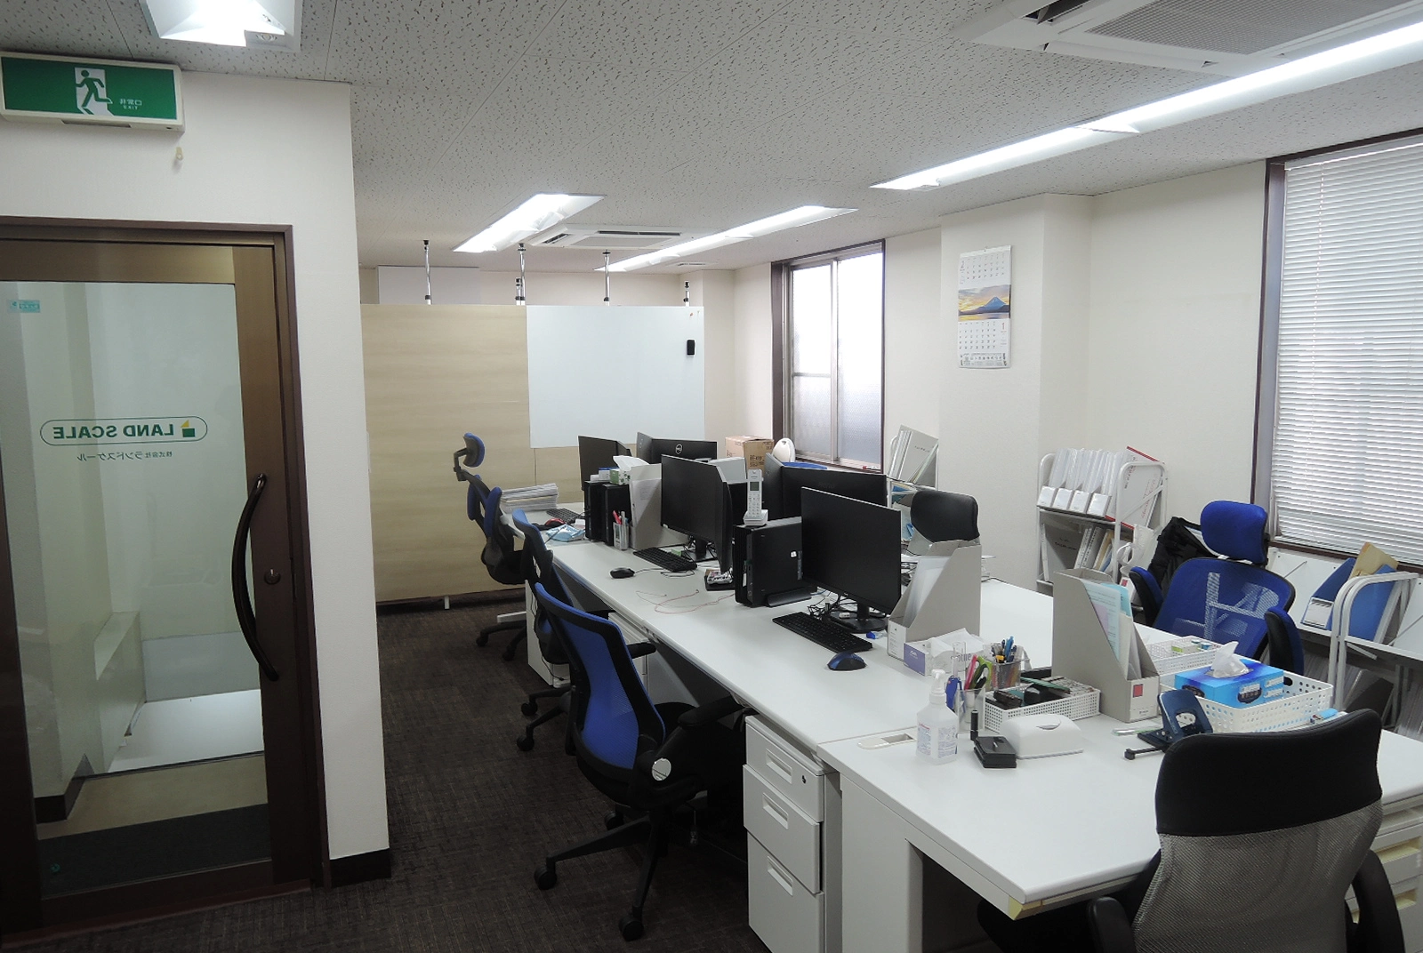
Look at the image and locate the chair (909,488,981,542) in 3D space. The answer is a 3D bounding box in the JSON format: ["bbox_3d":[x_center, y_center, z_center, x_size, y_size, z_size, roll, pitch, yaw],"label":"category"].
[{"bbox_3d":[0.877,0.575,4.492,0.620,0.980,0.610,-4,8,-29],"label":"chair"}]

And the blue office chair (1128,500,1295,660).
[{"bbox_3d":[1.643,0.624,3.309,0.650,1.070,0.650,-3,7,-20],"label":"blue office chair"}]

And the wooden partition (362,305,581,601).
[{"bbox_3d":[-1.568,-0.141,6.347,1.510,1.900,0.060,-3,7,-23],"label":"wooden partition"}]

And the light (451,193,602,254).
[{"bbox_3d":[-1.148,-1.479,5.766,0.295,0.080,2.540,-4,7,-23],"label":"light"}]

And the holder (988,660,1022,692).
[{"bbox_3d":[0.740,0.515,2.487,0.080,0.105,0.080,-4,7,-23],"label":"holder"}]

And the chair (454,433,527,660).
[{"bbox_3d":[-1.043,0.351,5.481,0.700,1.210,0.640,-3,7,-23],"label":"chair"}]

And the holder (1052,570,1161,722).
[{"bbox_3d":[0.976,0.410,2.453,0.098,0.316,0.265,-4,7,-23],"label":"holder"}]

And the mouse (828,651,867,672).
[{"bbox_3d":[0.390,0.533,2.832,0.105,0.040,0.066,-4,8,-26],"label":"mouse"}]

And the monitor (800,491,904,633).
[{"bbox_3d":[0.498,0.272,3.220,0.180,0.416,0.550,-4,8,-26],"label":"monitor"}]

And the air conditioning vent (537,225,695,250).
[{"bbox_3d":[-0.568,-1.495,6.236,0.950,0.050,0.950,-3,7,-23],"label":"air conditioning vent"}]

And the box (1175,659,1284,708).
[{"bbox_3d":[1.234,0.521,2.363,0.242,0.085,0.110,-4,8,-28],"label":"box"}]

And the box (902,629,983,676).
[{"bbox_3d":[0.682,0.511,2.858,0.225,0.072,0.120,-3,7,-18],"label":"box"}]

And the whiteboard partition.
[{"bbox_3d":[-0.602,-0.663,6.482,1.213,0.897,0.030,-4,7,-23],"label":"whiteboard partition"}]

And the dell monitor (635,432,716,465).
[{"bbox_3d":[-0.176,0.005,5.670,0.540,0.430,0.190,5,9,39],"label":"dell monitor"}]

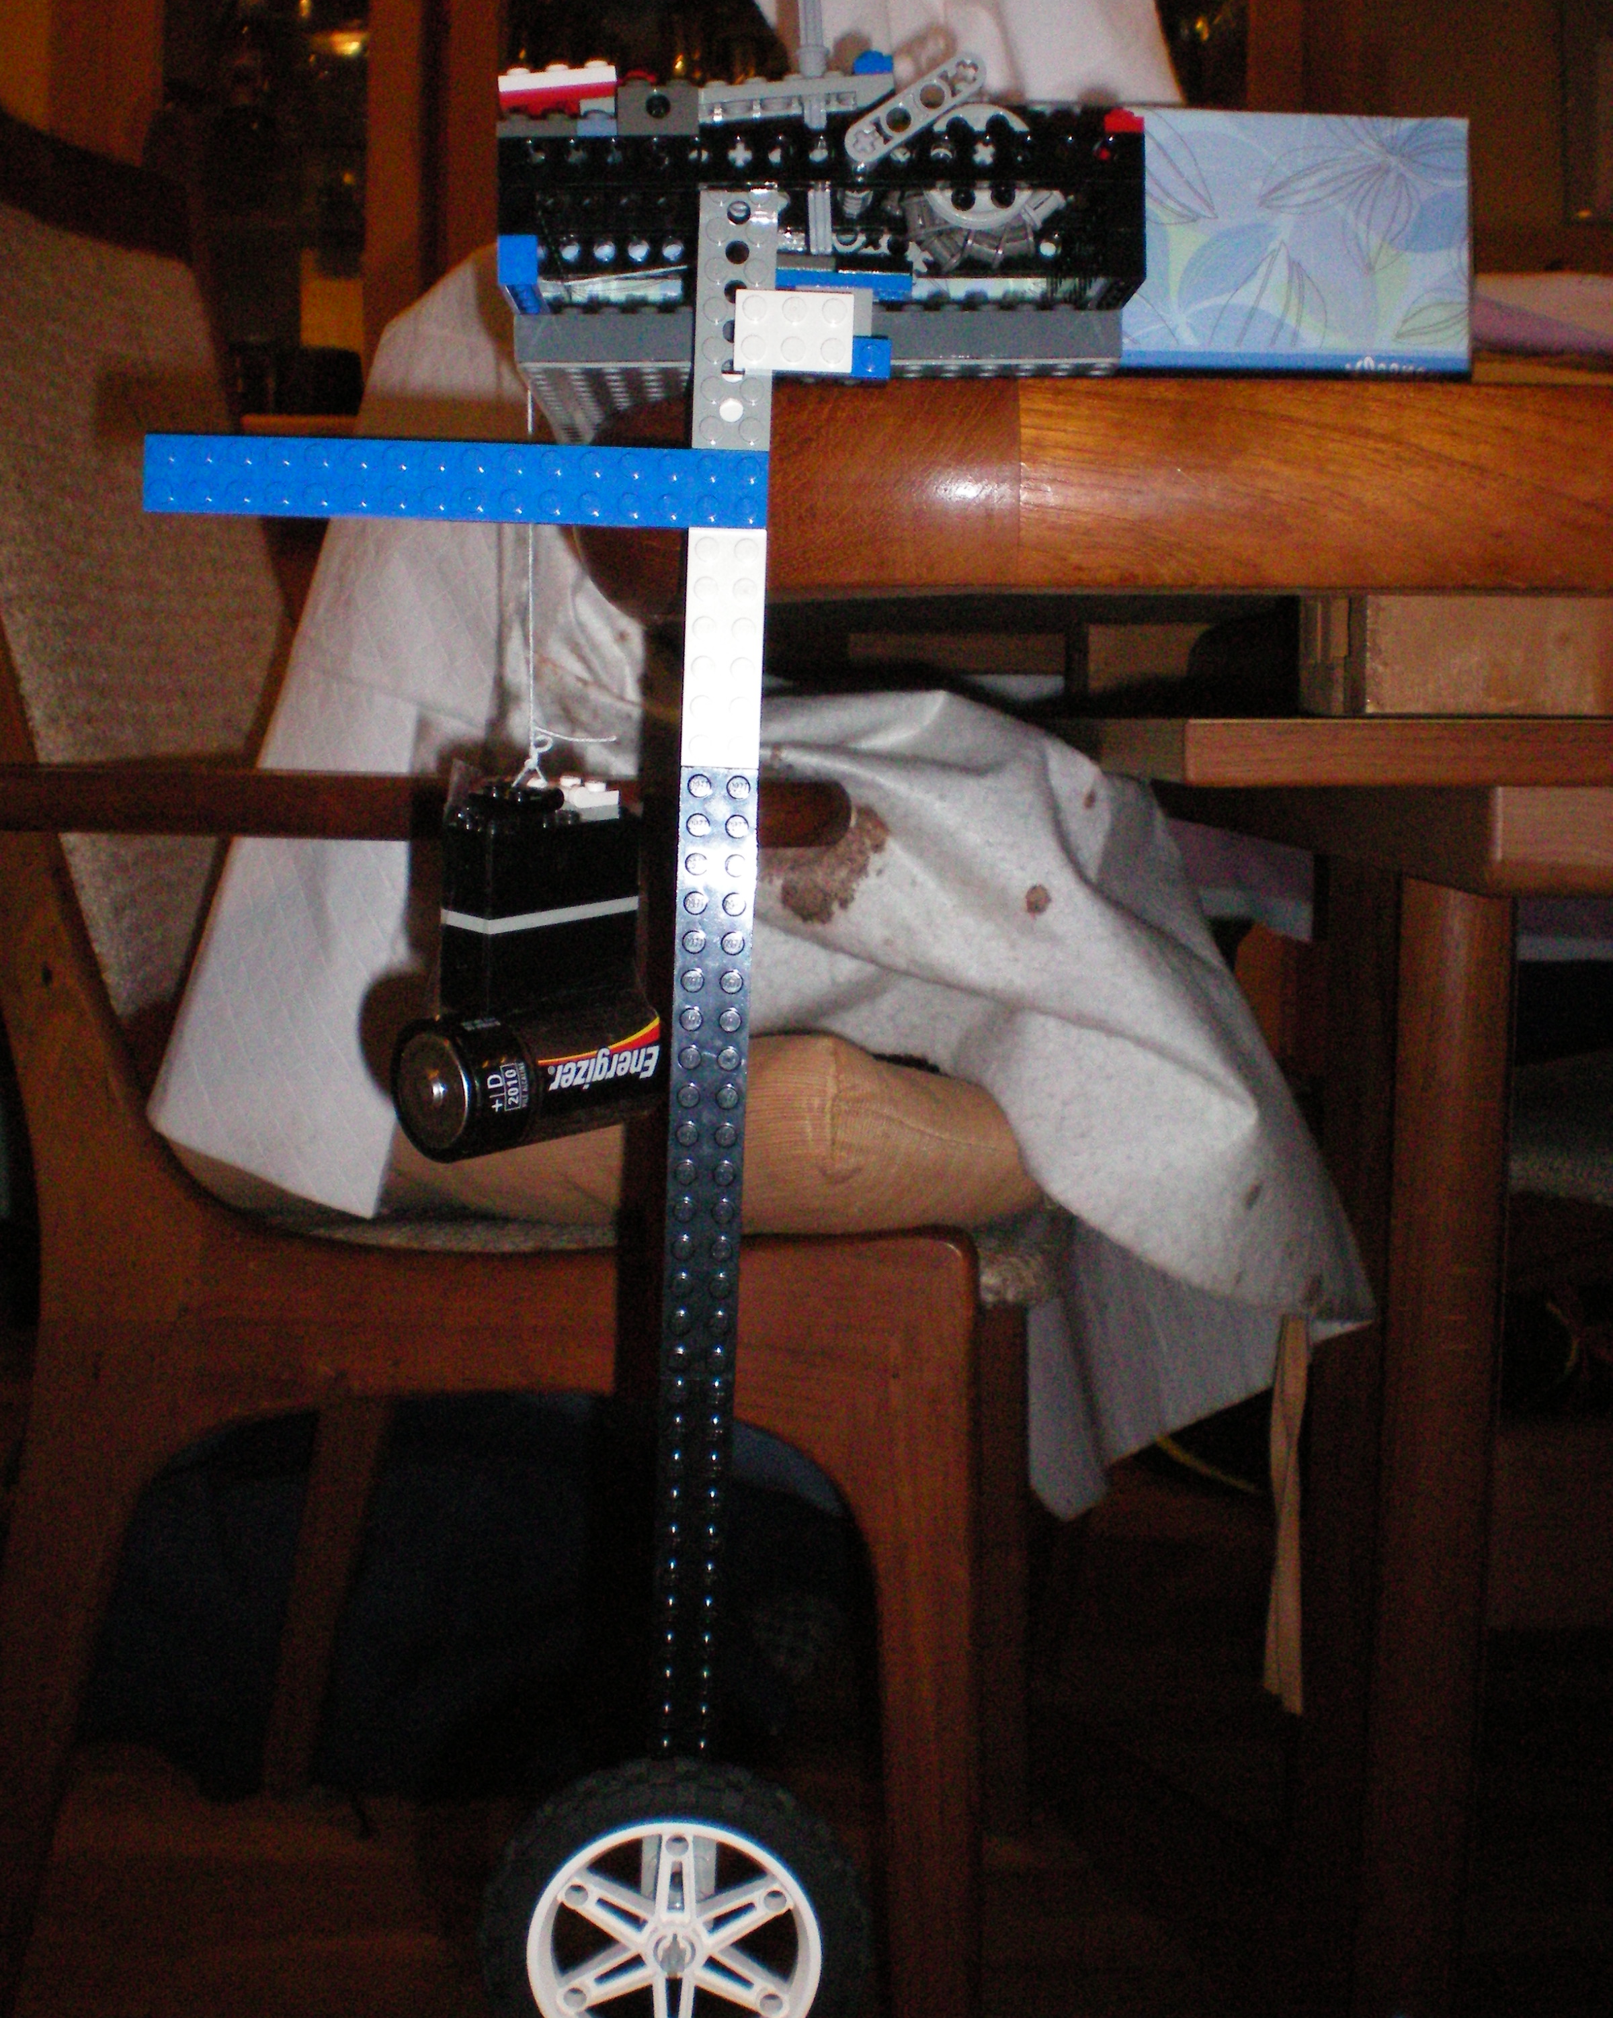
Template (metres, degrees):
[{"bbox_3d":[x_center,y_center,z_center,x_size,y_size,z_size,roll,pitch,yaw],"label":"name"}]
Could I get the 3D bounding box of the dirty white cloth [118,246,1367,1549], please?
[{"bbox_3d":[-0.020,-0.059,1.160,0.560,0.570,0.360,0,6,0],"label":"dirty white cloth"}]

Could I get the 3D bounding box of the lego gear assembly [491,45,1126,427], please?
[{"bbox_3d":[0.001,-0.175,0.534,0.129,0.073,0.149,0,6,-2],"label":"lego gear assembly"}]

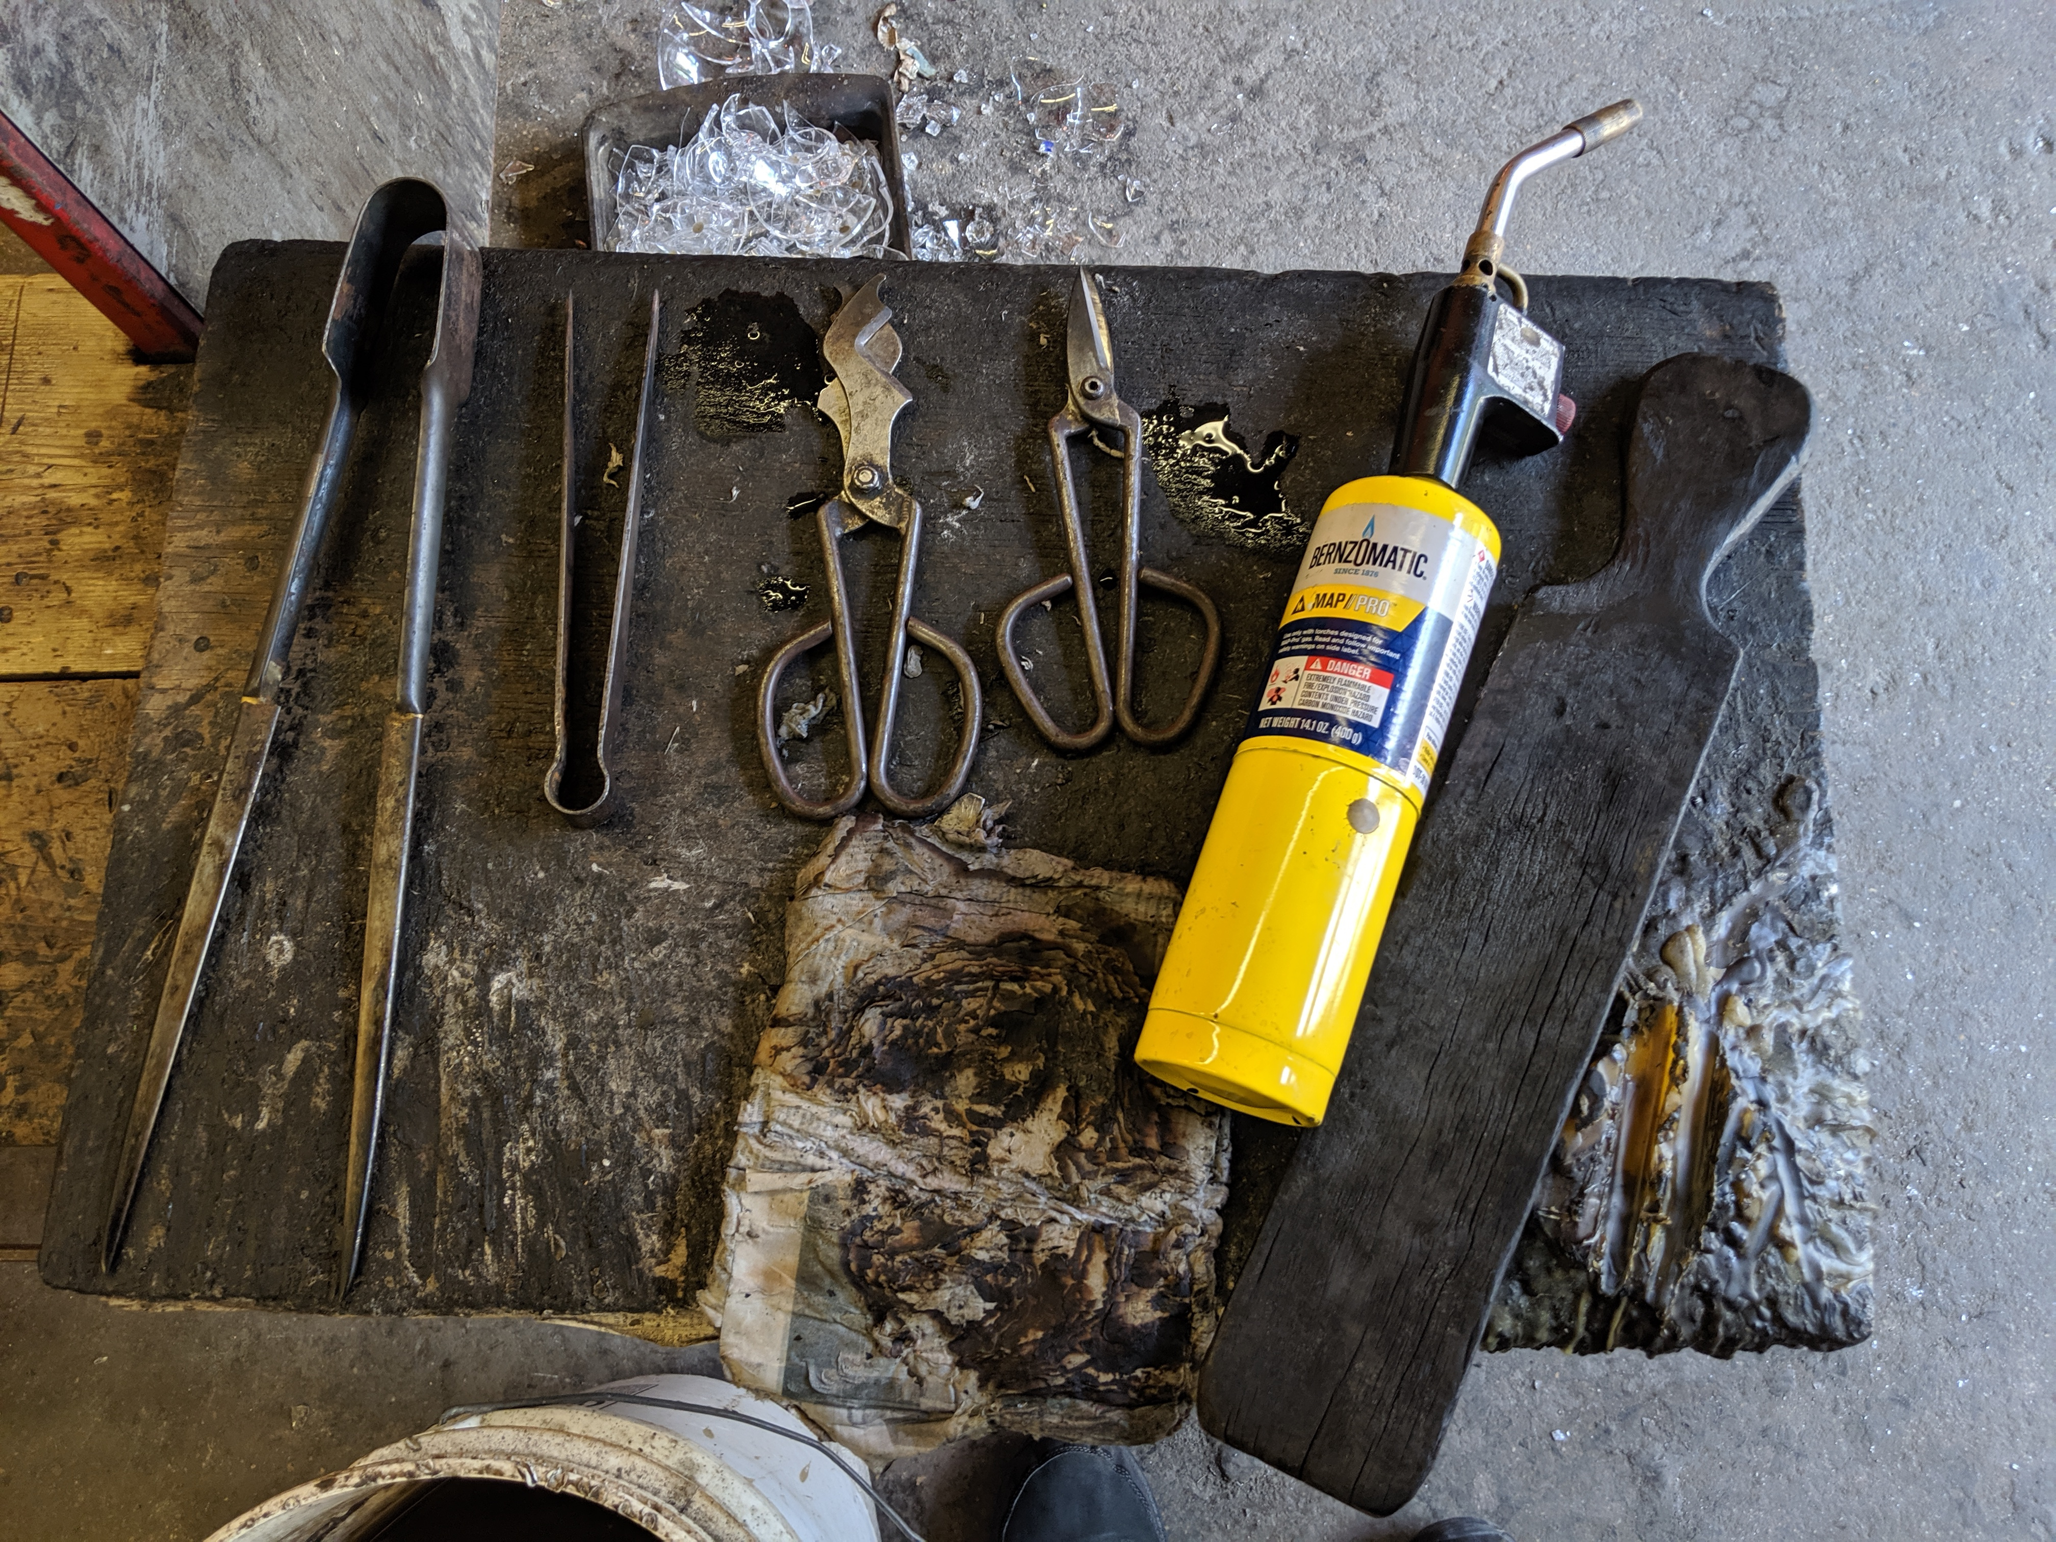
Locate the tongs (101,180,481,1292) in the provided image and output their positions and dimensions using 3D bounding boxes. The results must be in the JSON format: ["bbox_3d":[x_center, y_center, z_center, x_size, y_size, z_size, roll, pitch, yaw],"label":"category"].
[{"bbox_3d":[-0.285,-0.030,0.653,0.101,0.033,0.458,5,76,1],"label":"tongs"}]

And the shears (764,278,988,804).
[{"bbox_3d":[-0.067,-0.099,0.678,0.093,0.018,0.243,-2,76,0],"label":"shears"}]

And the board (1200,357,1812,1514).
[{"bbox_3d":[0.200,0.042,0.643,0.088,0.017,0.484,25,77,6],"label":"board"}]

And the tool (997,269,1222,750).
[{"bbox_3d":[0.031,-0.115,0.683,0.093,0.016,0.217,-3,76,-1],"label":"tool"}]

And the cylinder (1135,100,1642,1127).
[{"bbox_3d":[0.158,-0.089,0.646,0.086,0.073,0.458,21,77,-2],"label":"cylinder"}]

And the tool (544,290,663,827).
[{"bbox_3d":[-0.181,-0.095,0.677,0.040,0.018,0.241,0,76,0],"label":"tool"}]

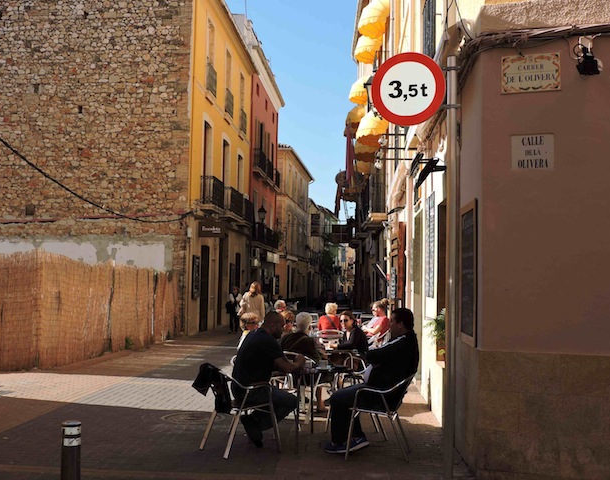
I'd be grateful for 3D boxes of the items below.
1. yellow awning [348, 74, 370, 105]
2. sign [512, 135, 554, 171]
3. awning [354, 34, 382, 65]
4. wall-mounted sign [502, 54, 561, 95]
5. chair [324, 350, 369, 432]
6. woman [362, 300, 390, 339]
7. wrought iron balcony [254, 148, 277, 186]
[{"bbox_3d":[2.220,-6.040,31.800,1.000,0.950,1.200,1,-4,3],"label":"yellow awning"},{"bbox_3d":[1.880,-0.722,6.562,0.330,0.285,0.025,0,-4,21],"label":"sign"},{"bbox_3d":[2.107,-6.439,26.800,0.930,0.870,1.200,1,-4,3],"label":"awning"},{"bbox_3d":[1.880,-1.384,6.609,0.475,0.315,0.025,0,-4,21],"label":"wall-mounted sign"},{"bbox_3d":[0.500,1.654,8.320,0.600,0.780,0.550,1,-4,-3],"label":"chair"},{"bbox_3d":[1.080,1.749,13.700,0.800,1.280,0.500,2,-4,-10],"label":"woman"},{"bbox_3d":[-2.114,-3.786,41.800,0.500,1.150,5.600,1,-3,4],"label":"wrought iron balcony"}]

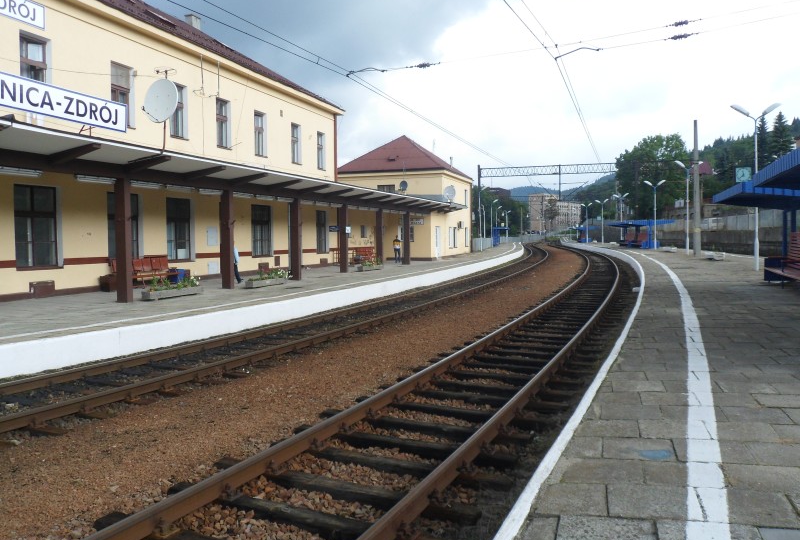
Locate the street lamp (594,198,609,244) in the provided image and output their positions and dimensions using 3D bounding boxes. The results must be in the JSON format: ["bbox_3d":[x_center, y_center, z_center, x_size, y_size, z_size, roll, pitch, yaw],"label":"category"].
[{"bbox_3d":[31.609,-7.531,97.500,2.200,6.950,0.320,0,3,7],"label":"street lamp"}]

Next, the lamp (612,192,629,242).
[{"bbox_3d":[29.136,-6.618,81.933,2.200,6.950,0.320,0,3,10],"label":"lamp"}]

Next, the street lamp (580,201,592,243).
[{"bbox_3d":[32.682,-8.170,108.939,2.100,6.950,0.320,0,3,6],"label":"street lamp"}]

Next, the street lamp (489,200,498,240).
[{"bbox_3d":[13.712,-6.654,90.069,1.150,6.950,0.320,0,3,11],"label":"street lamp"}]

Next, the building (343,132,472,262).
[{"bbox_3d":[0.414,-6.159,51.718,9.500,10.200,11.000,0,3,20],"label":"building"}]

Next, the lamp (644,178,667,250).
[{"bbox_3d":[25.540,-5.485,62.400,2.200,6.950,0.320,0,3,13],"label":"lamp"}]

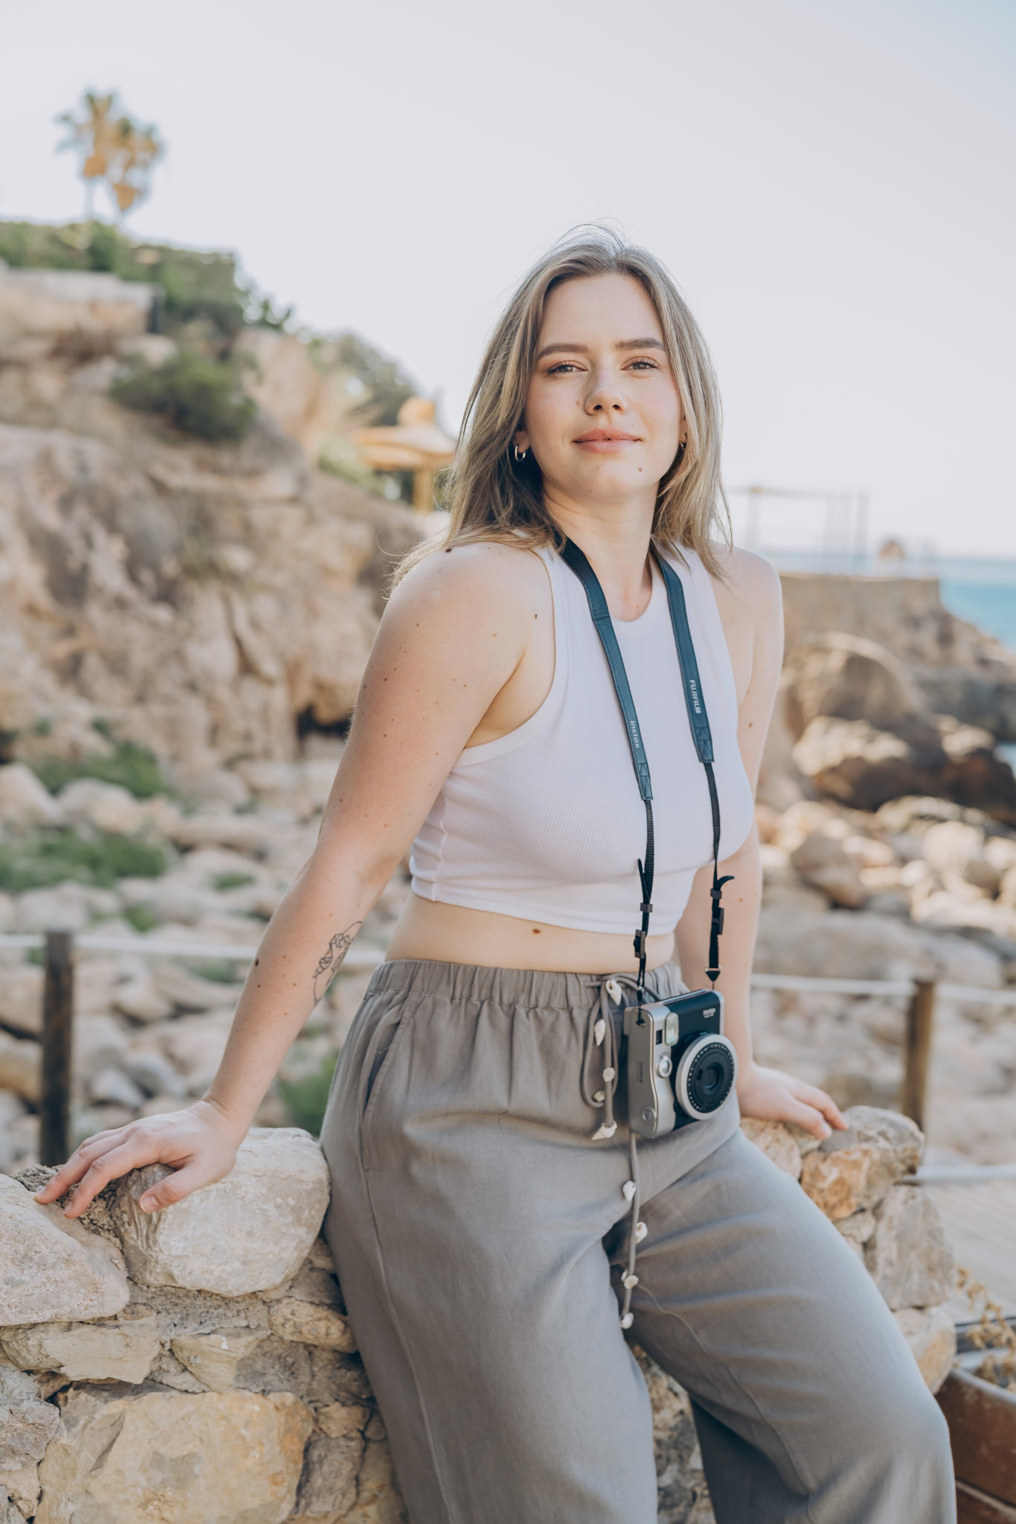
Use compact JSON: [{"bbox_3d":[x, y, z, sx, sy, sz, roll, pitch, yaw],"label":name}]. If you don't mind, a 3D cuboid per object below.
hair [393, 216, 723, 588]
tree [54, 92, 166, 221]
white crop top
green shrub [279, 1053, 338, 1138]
[{"bbox_3d":[0.052,-0.316,1.880,0.285,0.310,0.250,0,2,-2],"label":"hair"},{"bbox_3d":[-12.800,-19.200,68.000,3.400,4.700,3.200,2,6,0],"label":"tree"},{"bbox_3d":[0.066,-0.022,1.870,0.310,0.345,0.255,5,4,-39],"label":"white crop top"},{"bbox_3d":[-0.790,1.430,9.000,0.420,0.420,0.400,2,6,0],"label":"green shrub"}]

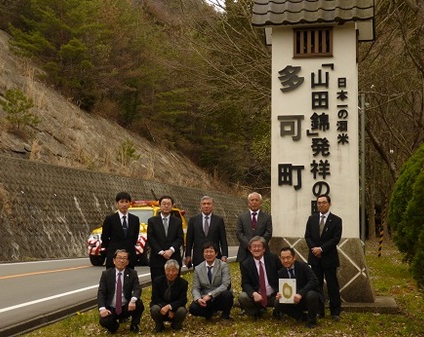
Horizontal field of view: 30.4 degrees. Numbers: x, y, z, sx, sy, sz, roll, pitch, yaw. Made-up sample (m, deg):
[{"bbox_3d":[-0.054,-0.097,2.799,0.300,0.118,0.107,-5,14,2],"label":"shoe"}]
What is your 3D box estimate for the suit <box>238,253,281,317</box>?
[{"bbox_3d":[0.615,1.480,10.100,0.550,0.790,0.660,0,-3,-3],"label":"suit"}]

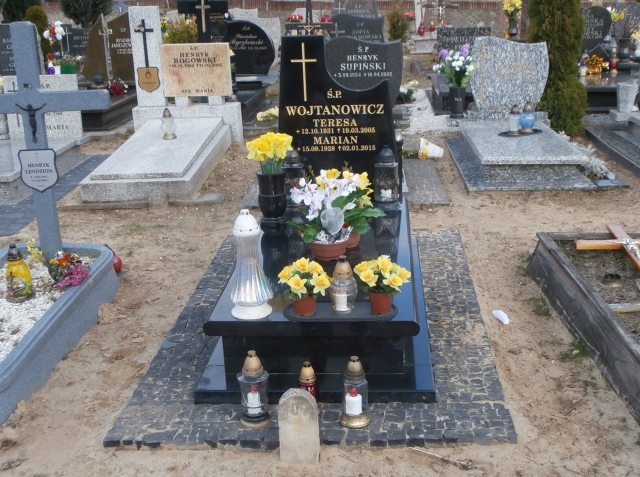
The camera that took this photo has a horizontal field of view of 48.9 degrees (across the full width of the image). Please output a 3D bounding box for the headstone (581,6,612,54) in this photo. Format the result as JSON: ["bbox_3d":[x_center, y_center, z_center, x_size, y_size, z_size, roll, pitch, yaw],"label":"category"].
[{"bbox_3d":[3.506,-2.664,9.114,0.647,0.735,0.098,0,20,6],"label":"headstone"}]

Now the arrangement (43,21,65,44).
[{"bbox_3d":[-3.485,-2.706,9.212,0.274,0.284,0.245,0,20,6],"label":"arrangement"}]

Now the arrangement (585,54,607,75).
[{"bbox_3d":[3.319,-2.092,8.497,0.250,0.220,0.210,0,20,5],"label":"arrangement"}]

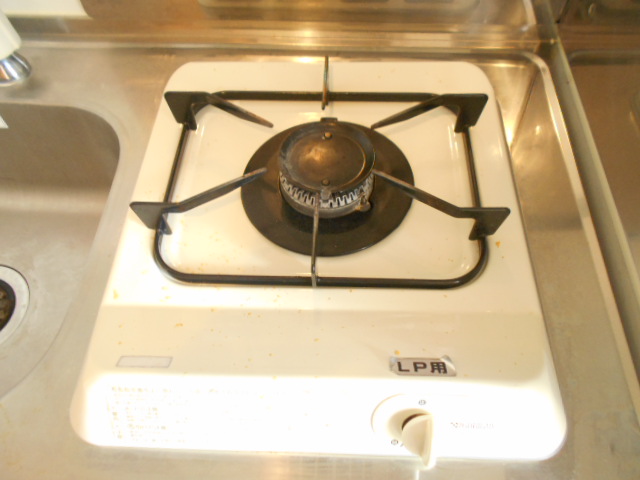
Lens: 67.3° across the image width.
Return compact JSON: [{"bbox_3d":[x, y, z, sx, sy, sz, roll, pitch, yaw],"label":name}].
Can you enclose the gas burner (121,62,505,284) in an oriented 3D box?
[{"bbox_3d":[0.000,-0.059,0.378,0.265,0.044,0.212,0,57,4],"label":"gas burner"}]

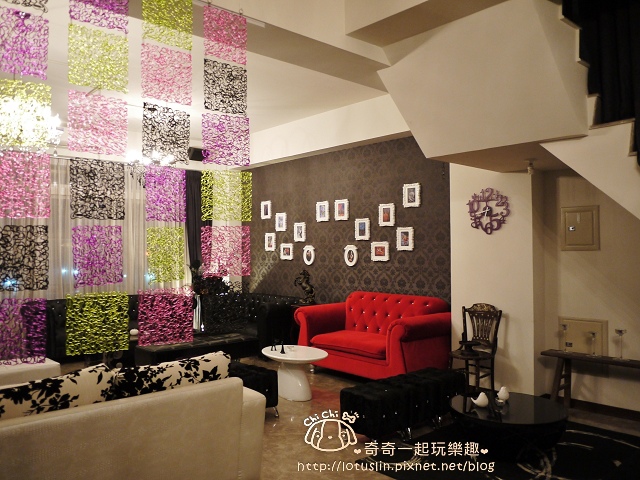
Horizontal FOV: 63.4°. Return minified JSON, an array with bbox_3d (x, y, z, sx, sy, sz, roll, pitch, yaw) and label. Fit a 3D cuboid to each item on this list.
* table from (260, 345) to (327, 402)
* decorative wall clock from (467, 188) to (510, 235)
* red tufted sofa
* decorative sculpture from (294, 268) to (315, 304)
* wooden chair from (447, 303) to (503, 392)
[{"bbox_3d":[-0.235,1.297,4.993,0.656,0.416,0.656,0,-1,0],"label":"table"},{"bbox_3d":[1.553,-0.266,4.820,0.030,0.439,0.444,0,-1,-43],"label":"decorative wall clock"},{"bbox_3d":[0.594,1.067,5.773,0.937,0.888,1.637,0,-1,-43],"label":"red tufted sofa"},{"bbox_3d":[-0.199,0.613,6.723,0.256,0.439,0.148,0,-1,-21],"label":"decorative sculpture"},{"bbox_3d":[1.390,1.039,4.666,0.434,0.901,0.385,0,-1,-43],"label":"wooden chair"}]

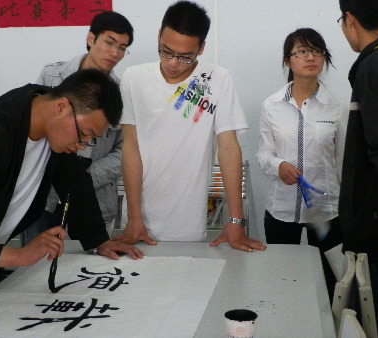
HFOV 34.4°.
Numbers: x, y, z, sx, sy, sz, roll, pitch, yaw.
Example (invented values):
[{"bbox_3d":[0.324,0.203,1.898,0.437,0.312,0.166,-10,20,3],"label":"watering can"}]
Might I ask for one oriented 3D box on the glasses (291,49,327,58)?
[{"bbox_3d":[0.481,-0.467,2.525,0.138,0.042,0.135,-2,3,-11],"label":"glasses"}]

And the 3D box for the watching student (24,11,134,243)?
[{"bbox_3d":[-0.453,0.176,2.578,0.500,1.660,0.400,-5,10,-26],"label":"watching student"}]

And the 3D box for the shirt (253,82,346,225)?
[{"bbox_3d":[0.491,-0.079,2.620,0.430,0.610,0.260,1,9,13],"label":"shirt"}]

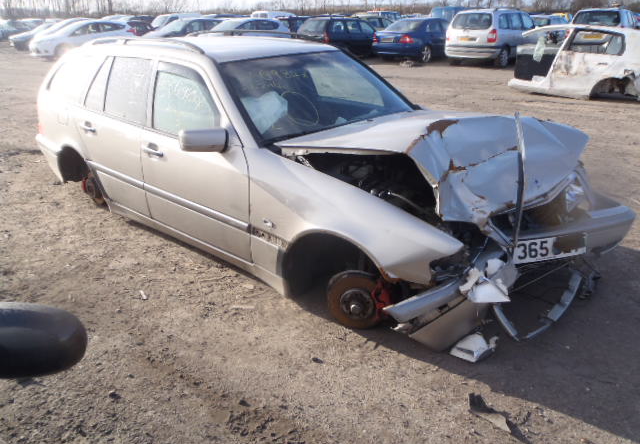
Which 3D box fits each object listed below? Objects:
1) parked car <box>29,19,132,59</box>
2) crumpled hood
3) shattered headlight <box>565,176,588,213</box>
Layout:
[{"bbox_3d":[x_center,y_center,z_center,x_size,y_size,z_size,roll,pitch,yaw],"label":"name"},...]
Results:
[{"bbox_3d":[-9.713,-7.547,21.411,1.790,1.470,4.300,17,28,38],"label":"parked car"},{"bbox_3d":[0.658,-0.359,2.789,1.130,0.420,1.420,18,28,39],"label":"crumpled hood"},{"bbox_3d":[1.462,-0.159,2.952,0.120,0.190,0.170,18,28,39],"label":"shattered headlight"}]

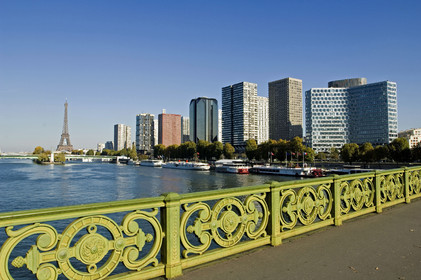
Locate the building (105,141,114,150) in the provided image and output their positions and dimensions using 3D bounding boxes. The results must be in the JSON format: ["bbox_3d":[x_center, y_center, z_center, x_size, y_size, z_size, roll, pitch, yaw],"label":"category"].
[{"bbox_3d":[-386.000,35.670,1249.710,28.000,59.000,28.000,2,-3,-35],"label":"building"}]

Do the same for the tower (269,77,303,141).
[{"bbox_3d":[93.300,-23.880,404.580,24.000,98.000,33.500,2,-3,-35],"label":"tower"}]

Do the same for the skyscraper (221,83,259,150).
[{"bbox_3d":[38.800,-22.560,432.550,24.000,98.000,43.000,2,-3,-35],"label":"skyscraper"}]

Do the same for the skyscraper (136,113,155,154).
[{"bbox_3d":[-151.000,-7.730,756.210,31.000,99.000,31.000,2,-3,-35],"label":"skyscraper"}]

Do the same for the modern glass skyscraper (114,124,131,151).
[{"bbox_3d":[-267.000,4.370,1000.910,40.000,98.000,27.000,3,-4,-43],"label":"modern glass skyscraper"}]

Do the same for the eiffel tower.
[{"bbox_3d":[-773.000,-73.490,1745.430,125.000,324.000,125.000,2,-3,-29],"label":"eiffel tower"}]

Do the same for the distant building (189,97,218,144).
[{"bbox_3d":[-9.500,-17.160,546.420,33.000,98.000,35.000,2,-3,-35],"label":"distant building"}]

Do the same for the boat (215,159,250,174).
[{"bbox_3d":[15.300,19.060,233.360,8.500,8.400,31.000,2,-3,-35],"label":"boat"}]

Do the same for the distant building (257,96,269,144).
[{"bbox_3d":[84.000,-17.870,531.440,24.000,98.000,30.000,2,-3,-35],"label":"distant building"}]

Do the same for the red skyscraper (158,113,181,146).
[{"bbox_3d":[-92.500,-7.700,746.200,45.000,98.000,22.000,2,-3,-35],"label":"red skyscraper"}]

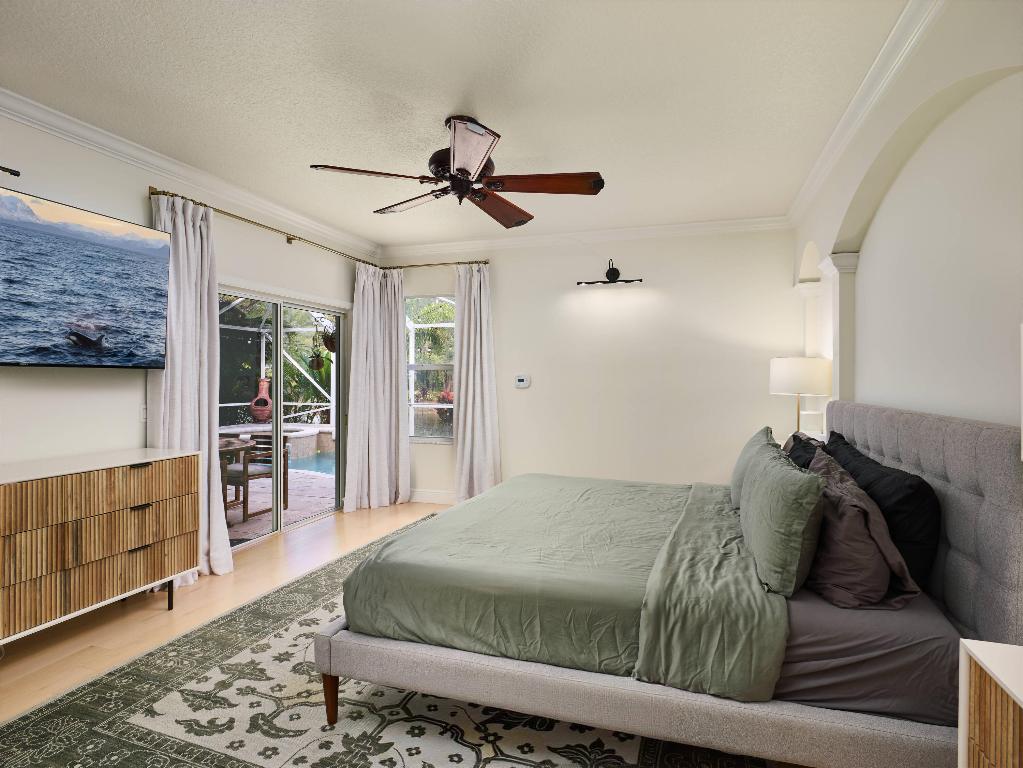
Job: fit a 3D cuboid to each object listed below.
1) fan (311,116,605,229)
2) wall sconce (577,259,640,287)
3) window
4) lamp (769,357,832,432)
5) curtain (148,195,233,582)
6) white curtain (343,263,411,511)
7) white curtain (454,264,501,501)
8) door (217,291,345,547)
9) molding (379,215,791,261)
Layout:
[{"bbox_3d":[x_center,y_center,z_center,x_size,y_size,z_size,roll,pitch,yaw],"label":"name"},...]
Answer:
[{"bbox_3d":[-0.275,-1.262,3.025,1.540,0.475,1.500,0,1,19],"label":"fan"},{"bbox_3d":[0.946,-1.072,5.120,0.600,0.260,0.140,0,1,19],"label":"wall sconce"},{"bbox_3d":[-0.769,-0.170,5.816,0.800,1.600,0.120,0,1,19],"label":"window"},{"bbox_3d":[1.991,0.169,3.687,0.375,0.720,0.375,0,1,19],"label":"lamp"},{"bbox_3d":[-2.188,0.039,3.664,0.270,2.555,0.530,0,1,19],"label":"curtain"},{"bbox_3d":[-1.400,0.029,5.641,0.480,2.545,0.560,0,1,19],"label":"white curtain"},{"bbox_3d":[-0.367,0.031,5.543,0.510,2.550,0.160,0,1,19],"label":"white curtain"},{"bbox_3d":[-2.055,0.288,4.693,0.120,2.040,1.816,0,1,19],"label":"door"},{"bbox_3d":[0.447,-1.435,5.308,4.264,0.120,0.100,0,1,19],"label":"molding"}]

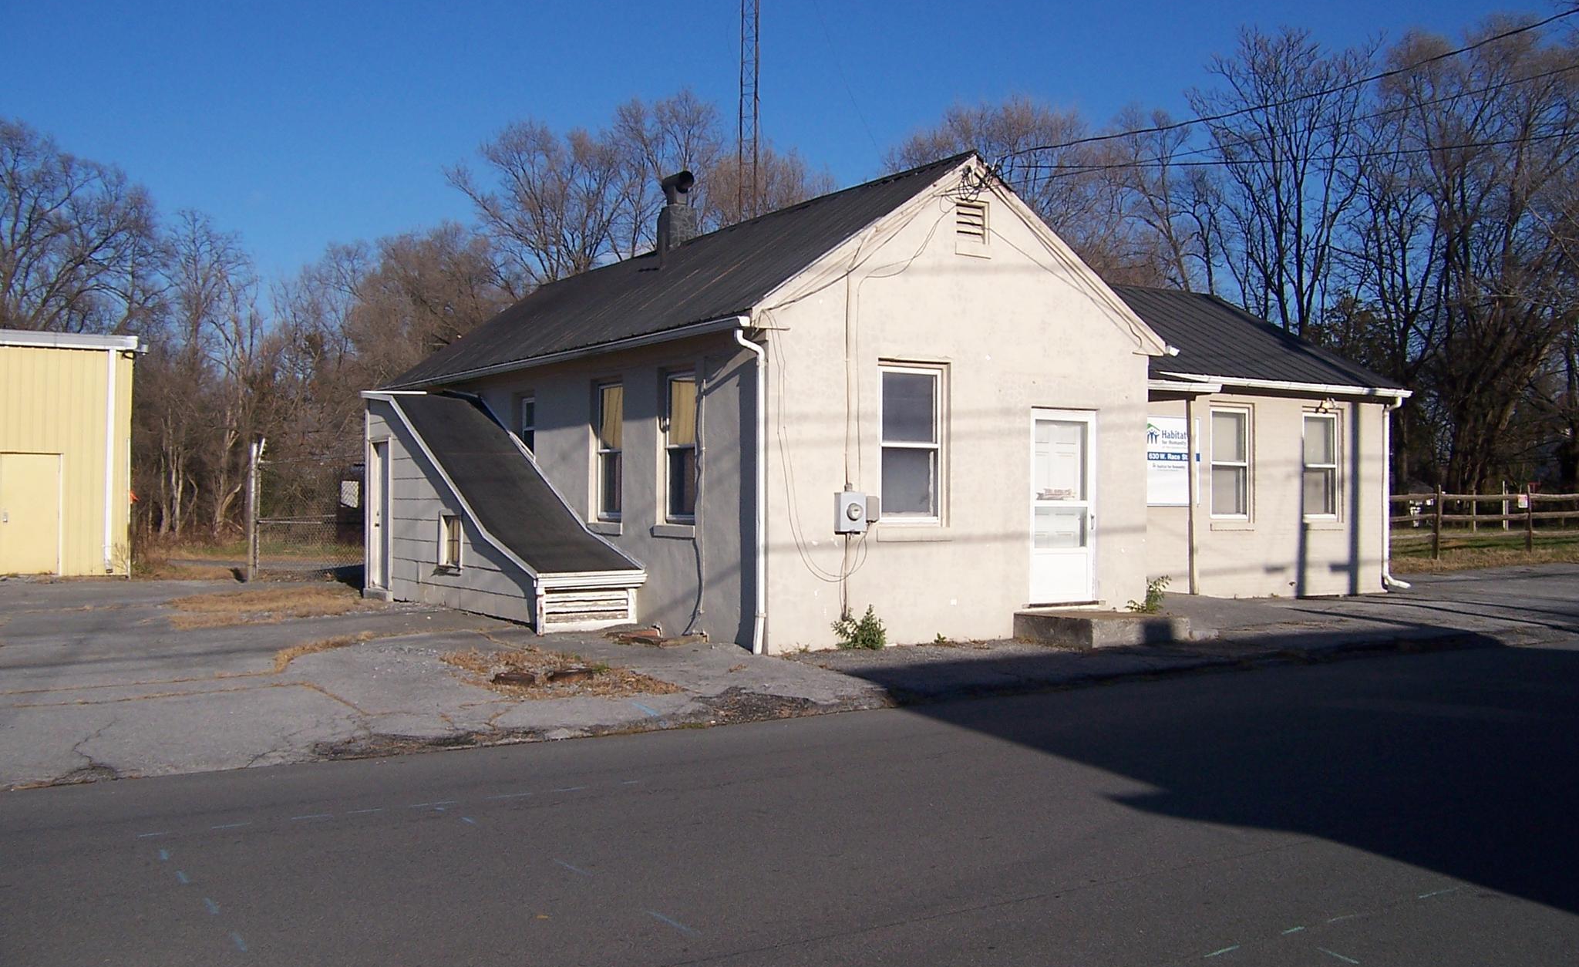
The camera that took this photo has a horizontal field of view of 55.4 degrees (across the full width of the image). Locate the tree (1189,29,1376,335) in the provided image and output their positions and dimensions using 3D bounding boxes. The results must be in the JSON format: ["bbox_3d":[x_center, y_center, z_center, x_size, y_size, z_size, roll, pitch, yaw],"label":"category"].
[{"bbox_3d":[15.427,-6.317,47.000,5.855,15.754,5.679,0,-1,0],"label":"tree"}]

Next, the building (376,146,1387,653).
[{"bbox_3d":[1.538,-0.927,21.746,13.300,5.300,11.600,1,-1,-31],"label":"building"}]

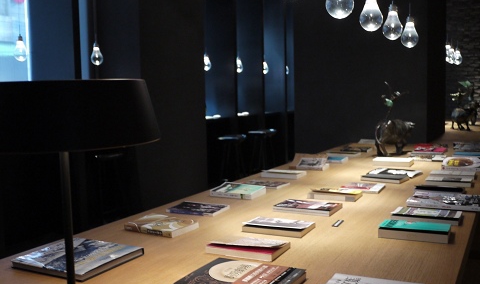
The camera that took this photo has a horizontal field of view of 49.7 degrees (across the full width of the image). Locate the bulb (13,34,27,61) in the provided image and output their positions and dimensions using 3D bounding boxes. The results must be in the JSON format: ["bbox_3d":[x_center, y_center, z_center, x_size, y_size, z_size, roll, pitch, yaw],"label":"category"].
[{"bbox_3d":[-1.869,-0.801,4.403,0.118,0.224,0.118,1,6,28],"label":"bulb"}]

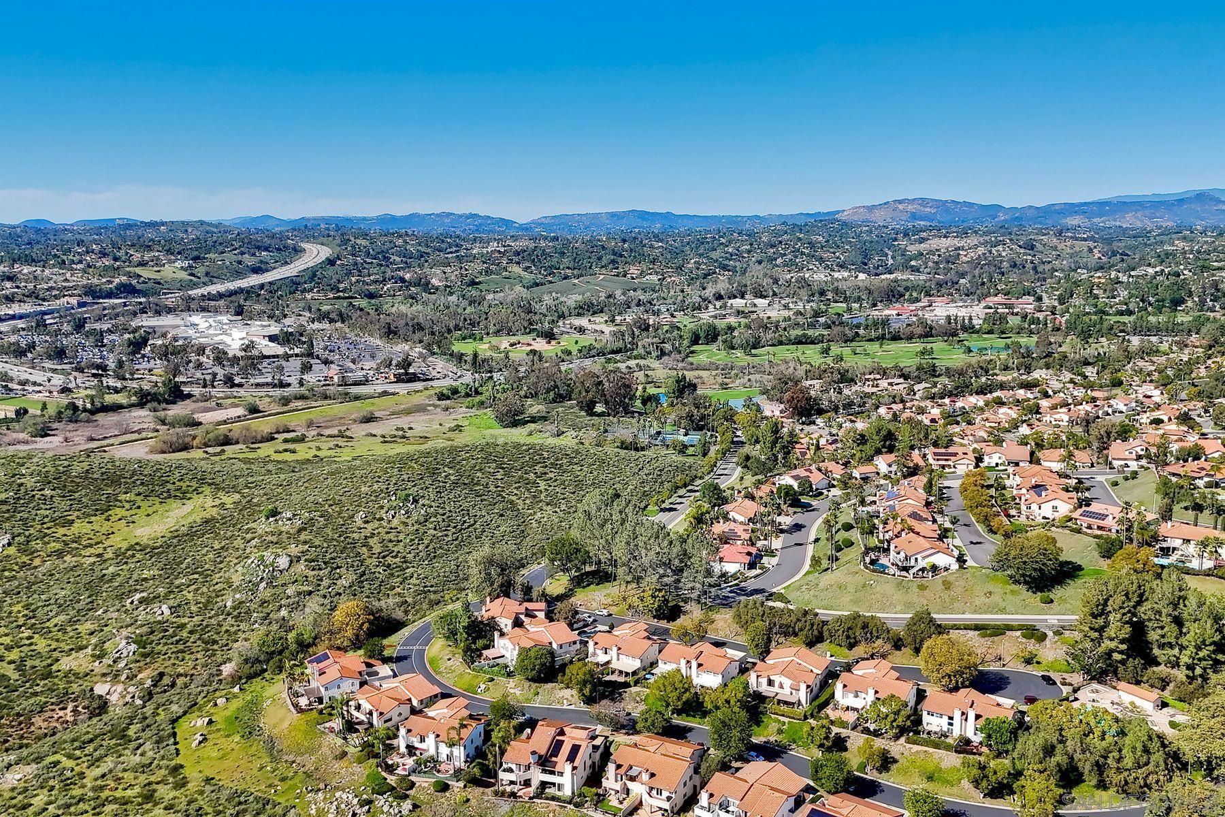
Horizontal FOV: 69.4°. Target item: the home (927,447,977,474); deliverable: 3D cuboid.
[{"bbox_3d":[154.435,22.575,402.706,18.500,8.000,16.000,1,11,7],"label":"home"}]

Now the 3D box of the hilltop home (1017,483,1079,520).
[{"bbox_3d":[158.738,34.698,323.566,16.500,8.400,15.500,2,11,9],"label":"hilltop home"}]

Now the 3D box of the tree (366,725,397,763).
[{"bbox_3d":[-56.020,81.176,214.429,6.600,9.800,6.600,0,11,0],"label":"tree"}]

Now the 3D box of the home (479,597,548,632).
[{"bbox_3d":[-31.200,65.736,278.663,19.500,8.600,16.000,0,11,-2],"label":"home"}]

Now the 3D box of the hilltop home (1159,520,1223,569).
[{"bbox_3d":[186.089,43.705,284.568,17.500,8.600,14.000,6,12,27],"label":"hilltop home"}]

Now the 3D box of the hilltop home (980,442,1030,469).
[{"bbox_3d":[180.126,21.855,405.623,18.500,8.300,16.000,2,11,12],"label":"hilltop home"}]

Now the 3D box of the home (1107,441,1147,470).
[{"bbox_3d":[235.462,21.157,403.449,15.500,8.500,15.000,4,12,19],"label":"home"}]

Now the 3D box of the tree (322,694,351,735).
[{"bbox_3d":[-69.654,77.796,223.959,6.600,10.800,6.600,0,11,0],"label":"tree"}]

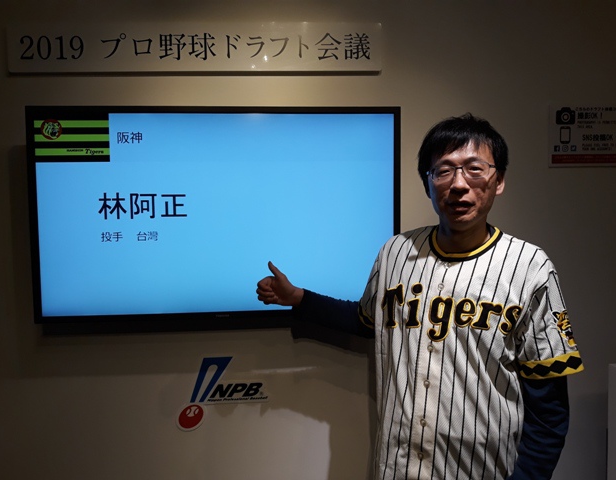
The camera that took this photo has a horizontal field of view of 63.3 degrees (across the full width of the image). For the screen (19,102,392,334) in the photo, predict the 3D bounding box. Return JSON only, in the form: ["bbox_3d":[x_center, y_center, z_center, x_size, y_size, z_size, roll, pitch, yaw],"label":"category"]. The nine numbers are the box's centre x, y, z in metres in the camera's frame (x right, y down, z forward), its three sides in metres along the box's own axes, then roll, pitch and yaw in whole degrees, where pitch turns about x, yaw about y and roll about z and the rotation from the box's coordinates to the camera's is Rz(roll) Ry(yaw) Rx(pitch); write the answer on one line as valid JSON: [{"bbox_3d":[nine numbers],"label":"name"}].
[{"bbox_3d":[-0.270,-0.082,1.566,1.127,0.650,0.060,-1,3,-4],"label":"screen"}]

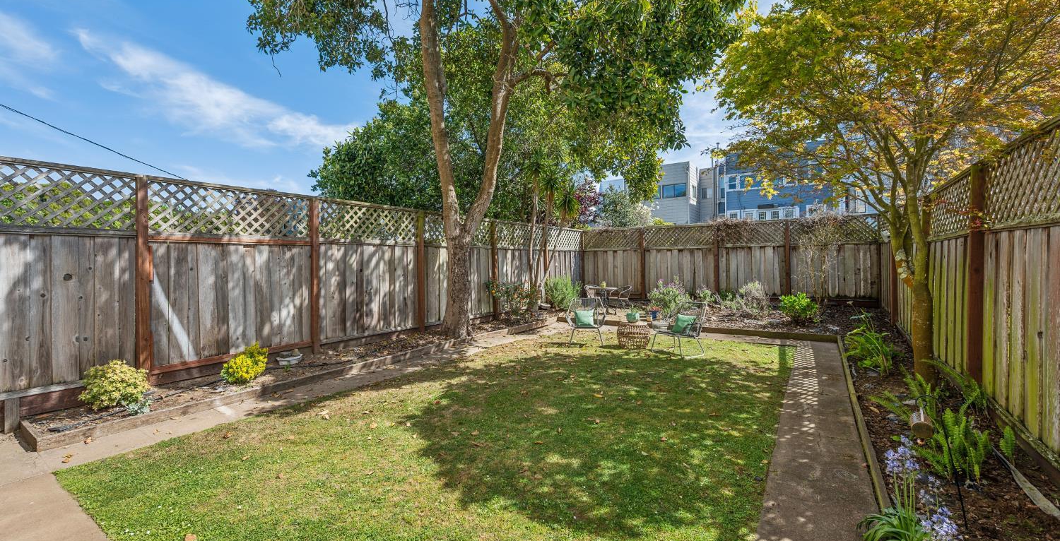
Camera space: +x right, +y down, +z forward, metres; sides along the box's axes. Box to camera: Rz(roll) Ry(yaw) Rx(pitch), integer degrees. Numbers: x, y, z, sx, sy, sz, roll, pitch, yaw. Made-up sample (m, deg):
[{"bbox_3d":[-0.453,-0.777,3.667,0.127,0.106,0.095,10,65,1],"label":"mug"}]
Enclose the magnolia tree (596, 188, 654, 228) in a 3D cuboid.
[{"bbox_3d":[4.641,-1.473,19.958,2.800,4.900,2.800,0,1,13],"label":"magnolia tree"}]

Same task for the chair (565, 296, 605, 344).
[{"bbox_3d":[0.984,0.896,7.193,0.690,0.800,0.680,0,1,5],"label":"chair"}]

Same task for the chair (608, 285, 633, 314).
[{"bbox_3d":[2.321,0.743,10.594,0.550,0.730,0.530,-1,1,-30],"label":"chair"}]

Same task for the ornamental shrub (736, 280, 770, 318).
[{"bbox_3d":[5.189,0.666,9.600,0.720,0.840,0.680,1,1,28],"label":"ornamental shrub"}]

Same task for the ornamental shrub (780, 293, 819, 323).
[{"bbox_3d":[5.485,0.768,8.400,0.730,0.640,0.700,1,1,33],"label":"ornamental shrub"}]

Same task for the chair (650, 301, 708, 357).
[{"bbox_3d":[2.351,0.881,6.493,0.680,0.800,0.690,-1,1,-30],"label":"chair"}]

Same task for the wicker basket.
[{"bbox_3d":[1.753,1.079,6.976,0.560,0.410,0.560,0,1,0],"label":"wicker basket"}]

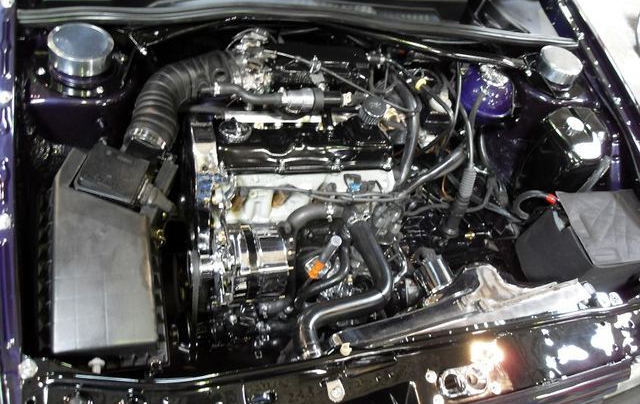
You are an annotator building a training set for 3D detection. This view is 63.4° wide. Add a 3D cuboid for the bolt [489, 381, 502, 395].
[{"bbox_3d":[0.279,0.296,0.826,0.018,0.009,0.018,-4,57,-22],"label":"bolt"}]

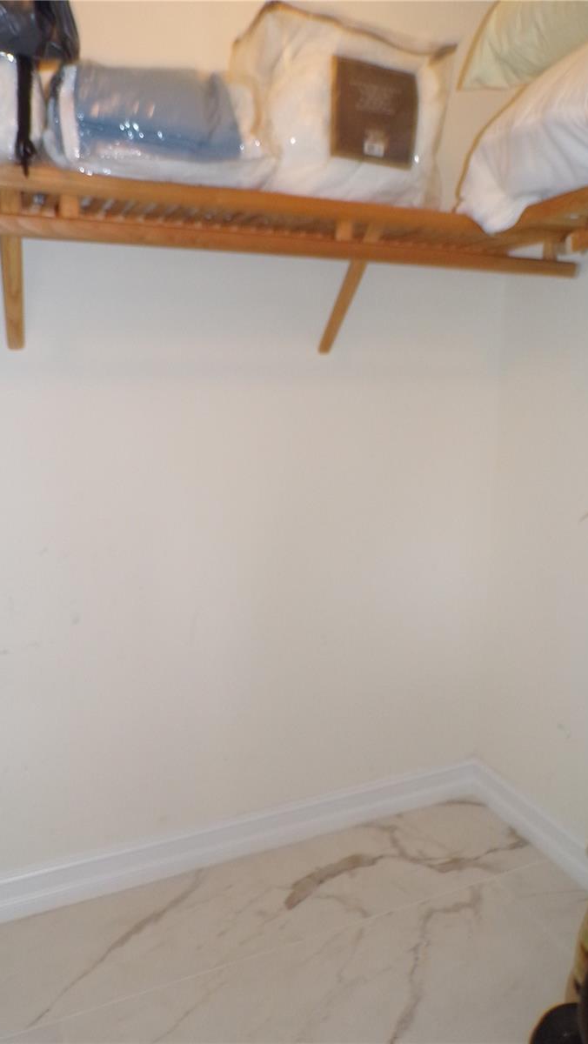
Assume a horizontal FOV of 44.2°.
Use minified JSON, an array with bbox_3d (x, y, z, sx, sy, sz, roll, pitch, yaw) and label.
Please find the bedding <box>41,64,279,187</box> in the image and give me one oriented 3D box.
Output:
[{"bbox_3d":[-0.284,-0.748,1.442,0.405,0.197,0.280,-5,13,-23],"label":"bedding"}]

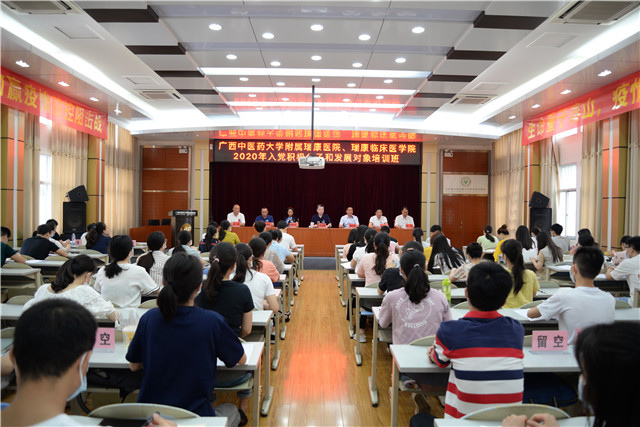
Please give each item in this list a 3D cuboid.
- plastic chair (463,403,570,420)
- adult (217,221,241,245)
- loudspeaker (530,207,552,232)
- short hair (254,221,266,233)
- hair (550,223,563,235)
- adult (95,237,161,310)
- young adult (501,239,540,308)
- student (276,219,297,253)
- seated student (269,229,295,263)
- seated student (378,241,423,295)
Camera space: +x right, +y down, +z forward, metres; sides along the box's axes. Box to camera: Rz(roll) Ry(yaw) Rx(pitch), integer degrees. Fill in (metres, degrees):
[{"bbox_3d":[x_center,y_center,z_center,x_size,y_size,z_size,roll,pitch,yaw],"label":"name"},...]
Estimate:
[{"bbox_3d":[0.843,1.194,2.030,0.470,0.767,0.500,1,0,0],"label":"plastic chair"},{"bbox_3d":[-1.963,0.827,9.287,0.480,1.300,0.720,1,0,11],"label":"adult"},{"bbox_3d":[4.650,0.206,8.950,0.460,0.620,0.420,1,0,23],"label":"loudspeaker"},{"bbox_3d":[-1.129,0.247,8.100,0.190,0.200,0.210,1,0,14],"label":"short hair"},{"bbox_3d":[4.416,0.285,7.950,0.190,0.200,0.220,1,0,-21],"label":"hair"},{"bbox_3d":[-1.723,0.816,3.922,0.550,1.259,0.680,1,0,4],"label":"adult"},{"bbox_3d":[1.755,0.859,3.952,0.500,1.258,0.680,1,0,-9],"label":"young adult"},{"bbox_3d":[-0.693,0.830,8.951,0.500,1.330,0.750,1,0,4],"label":"student"},{"bbox_3d":[-0.620,0.846,6.502,0.470,1.208,0.660,1,0,2],"label":"seated student"},{"bbox_3d":[0.836,0.922,4.270,0.500,1.283,0.740,1,0,-6],"label":"seated student"}]

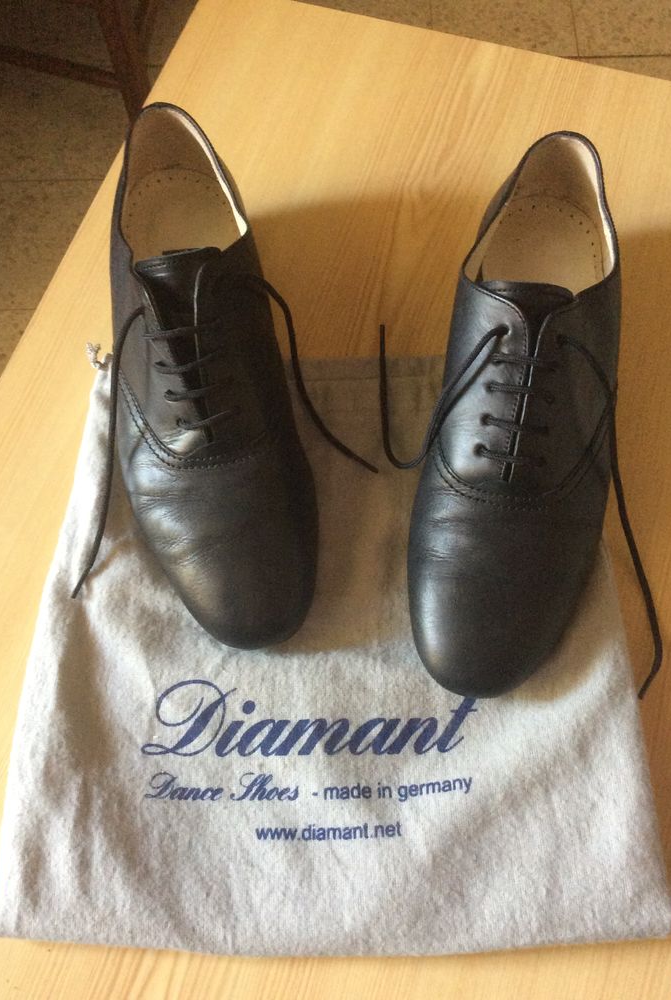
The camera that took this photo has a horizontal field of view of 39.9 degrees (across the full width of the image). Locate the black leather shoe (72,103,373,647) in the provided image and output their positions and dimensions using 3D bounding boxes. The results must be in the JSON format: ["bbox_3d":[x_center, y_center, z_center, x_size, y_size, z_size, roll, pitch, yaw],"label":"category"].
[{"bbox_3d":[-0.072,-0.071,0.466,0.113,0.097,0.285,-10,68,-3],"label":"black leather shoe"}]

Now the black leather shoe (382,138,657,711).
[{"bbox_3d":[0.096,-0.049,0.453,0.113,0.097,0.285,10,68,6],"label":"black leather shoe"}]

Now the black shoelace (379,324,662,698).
[{"bbox_3d":[0.088,-0.017,0.446,0.165,0.085,0.180,10,68,6],"label":"black shoelace"}]

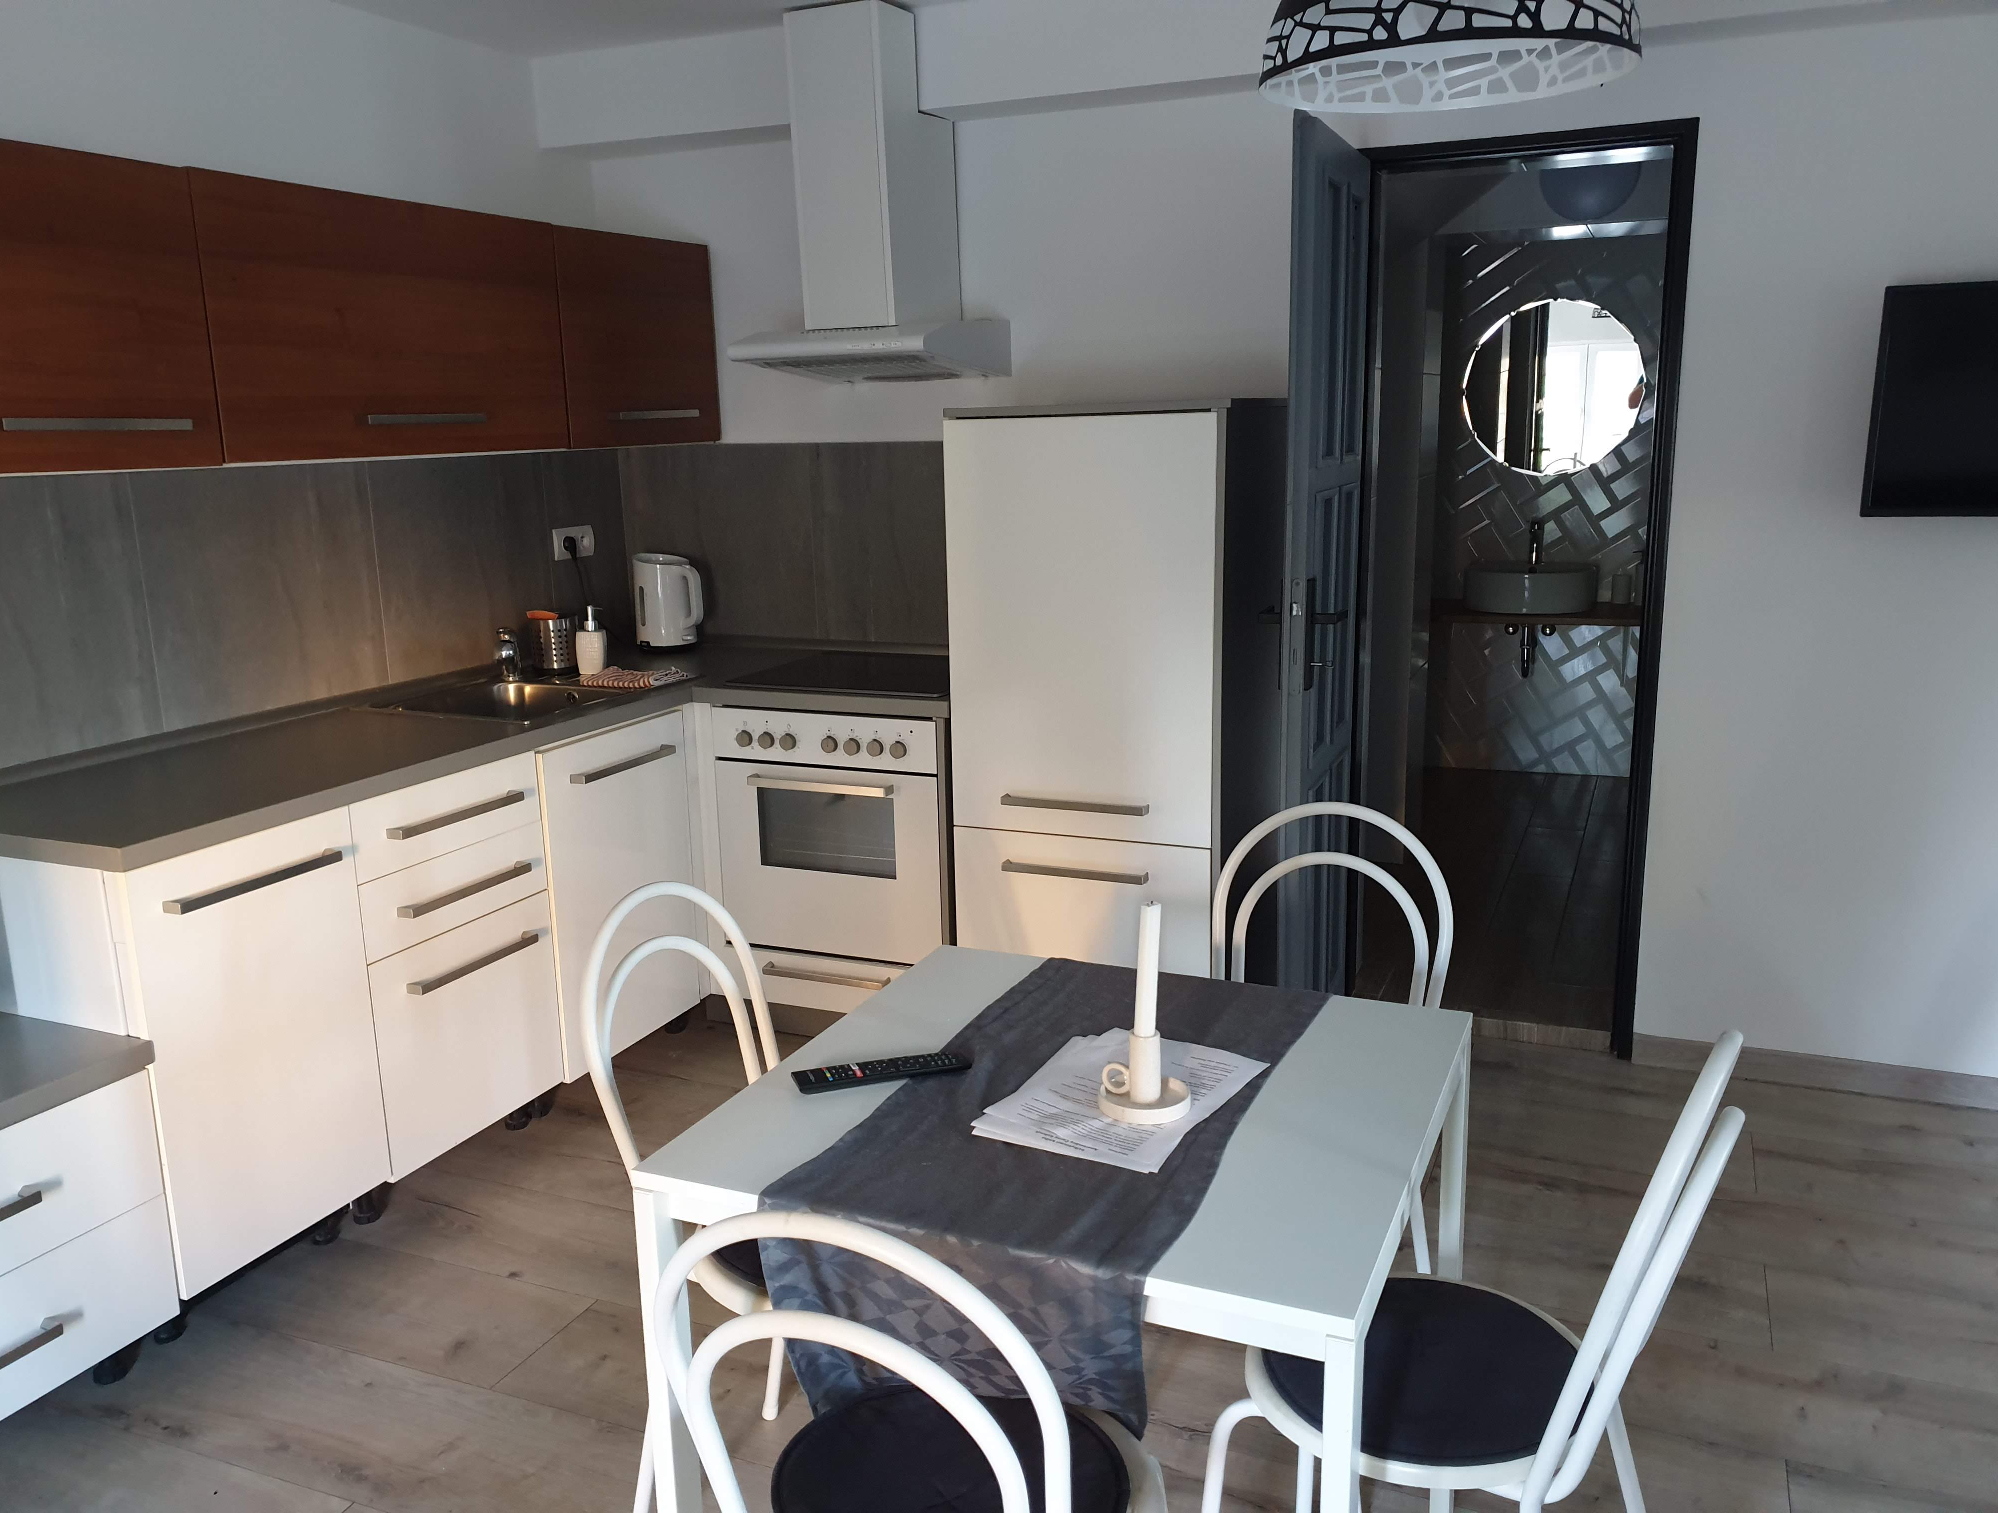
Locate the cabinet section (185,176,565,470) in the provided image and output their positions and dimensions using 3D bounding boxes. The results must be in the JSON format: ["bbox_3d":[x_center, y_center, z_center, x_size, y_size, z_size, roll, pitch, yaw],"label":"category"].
[{"bbox_3d":[-1.340,-0.866,3.108,0.340,0.491,0.934,4,13,23],"label":"cabinet section"}]

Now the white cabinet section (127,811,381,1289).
[{"bbox_3d":[-1.479,0.461,2.666,0.570,0.725,0.440,4,13,23],"label":"white cabinet section"}]

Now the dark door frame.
[{"bbox_3d":[1.161,-0.329,3.511,0.700,2.080,0.110,4,14,25],"label":"dark door frame"}]

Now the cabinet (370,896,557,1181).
[{"bbox_3d":[-1.278,0.535,3.171,0.540,0.436,0.490,4,14,25],"label":"cabinet"}]

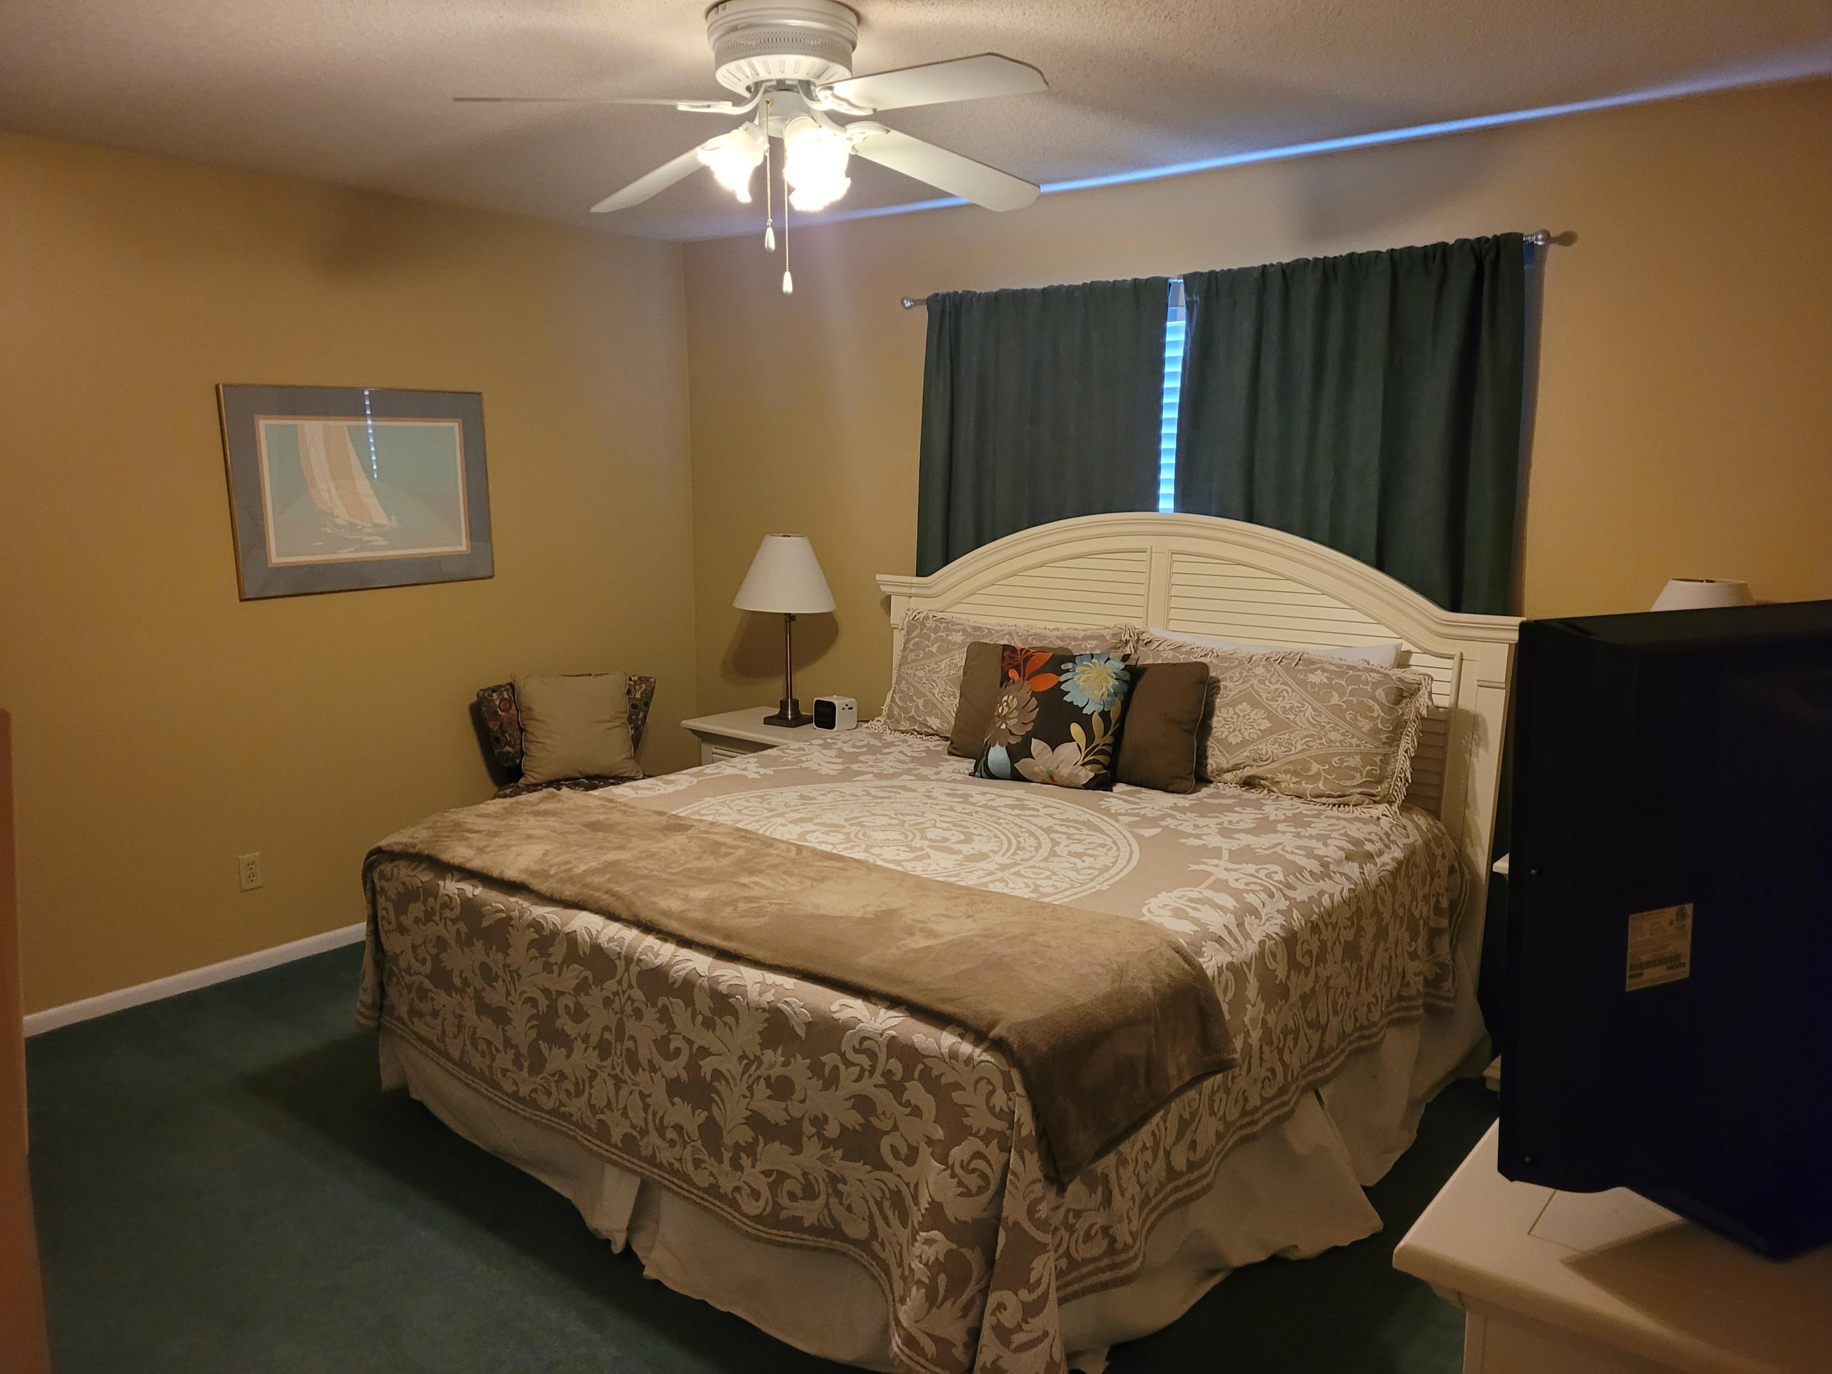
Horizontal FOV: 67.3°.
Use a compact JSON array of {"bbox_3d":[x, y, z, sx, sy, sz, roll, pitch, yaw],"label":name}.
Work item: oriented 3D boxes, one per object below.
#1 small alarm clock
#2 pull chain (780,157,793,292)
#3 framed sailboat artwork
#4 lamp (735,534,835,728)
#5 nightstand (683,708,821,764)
[{"bbox_3d":[-0.289,0.097,4.971,0.112,0.110,0.108,7,12,38],"label":"small alarm clock"},{"bbox_3d":[-0.257,-0.932,2.763,0.020,0.285,0.020,0,9,0],"label":"pull chain"},{"bbox_3d":[-1.776,-0.640,4.471,0.027,0.642,0.893,7,12,38],"label":"framed sailboat artwork"},{"bbox_3d":[-0.460,-0.207,5.030,0.375,0.690,0.375,0,9,0],"label":"lamp"},{"bbox_3d":[-0.476,0.449,5.111,0.670,0.630,0.445,7,12,38],"label":"nightstand"}]

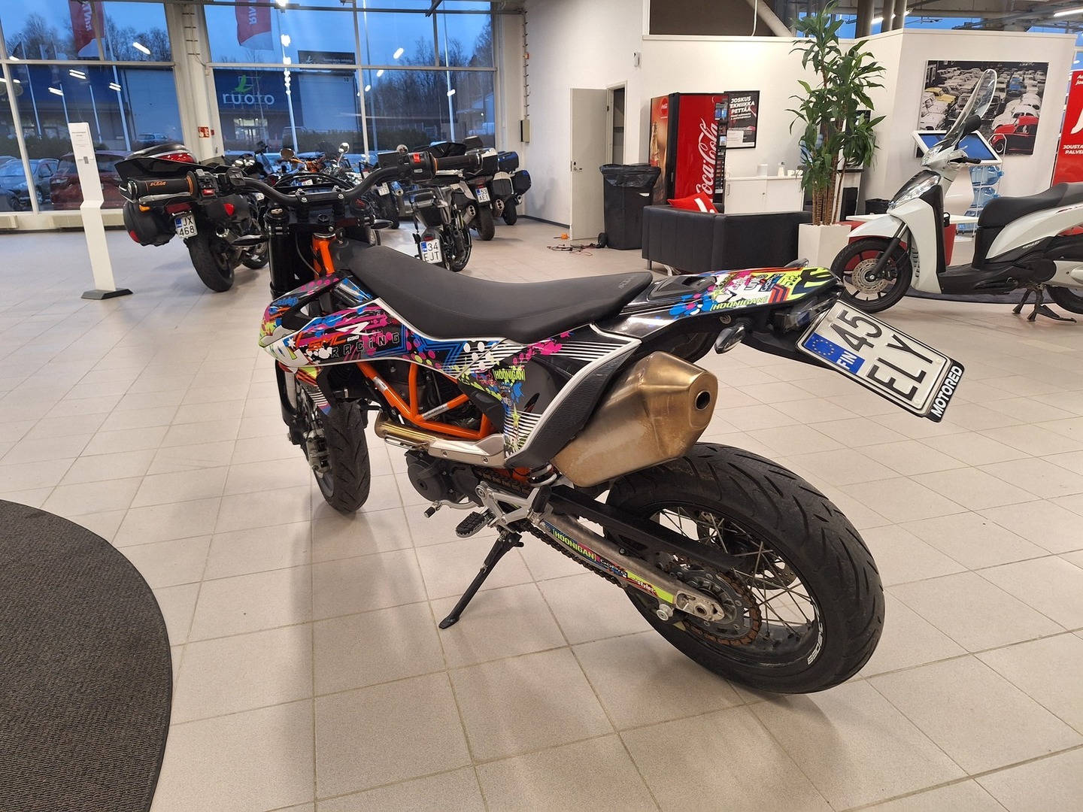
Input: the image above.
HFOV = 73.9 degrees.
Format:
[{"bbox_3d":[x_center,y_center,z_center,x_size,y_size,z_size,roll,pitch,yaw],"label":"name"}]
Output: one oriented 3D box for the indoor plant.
[{"bbox_3d":[2.479,-2.176,6.179,0.780,2.330,0.760,-6,19,-16],"label":"indoor plant"}]

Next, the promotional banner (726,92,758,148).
[{"bbox_3d":[2.740,-3.926,9.890,0.540,0.730,0.025,-6,19,-16],"label":"promotional banner"}]

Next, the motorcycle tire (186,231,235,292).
[{"bbox_3d":[-2.984,-1.344,6.517,0.180,0.632,0.632,-15,20,-4],"label":"motorcycle tire"}]

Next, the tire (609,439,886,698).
[{"bbox_3d":[0.407,0.352,1.551,0.620,0.620,0.162,14,42,37],"label":"tire"}]

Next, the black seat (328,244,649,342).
[{"bbox_3d":[-0.125,-0.251,1.540,0.810,0.170,0.250,14,42,37],"label":"black seat"}]

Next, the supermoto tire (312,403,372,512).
[{"bbox_3d":[-0.691,0.057,2.340,0.120,0.600,0.600,-15,23,-25],"label":"supermoto tire"}]

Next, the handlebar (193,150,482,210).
[{"bbox_3d":[-0.501,-0.552,1.717,0.750,0.140,0.200,-13,24,-21],"label":"handlebar"}]

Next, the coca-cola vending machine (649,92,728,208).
[{"bbox_3d":[1.774,-2.839,8.935,0.650,1.850,0.800,-5,19,-14],"label":"coca-cola vending machine"}]

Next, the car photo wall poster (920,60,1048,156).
[{"bbox_3d":[5.620,-3.770,9.166,1.750,1.110,0.040,-4,19,-11],"label":"car photo wall poster"}]

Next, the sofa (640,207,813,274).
[{"bbox_3d":[1.775,-1.628,7.200,0.920,0.670,1.600,-6,19,-16],"label":"sofa"}]

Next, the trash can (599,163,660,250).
[{"bbox_3d":[1.174,-2.671,9.652,0.570,1.070,0.660,-9,20,-23],"label":"trash can"}]

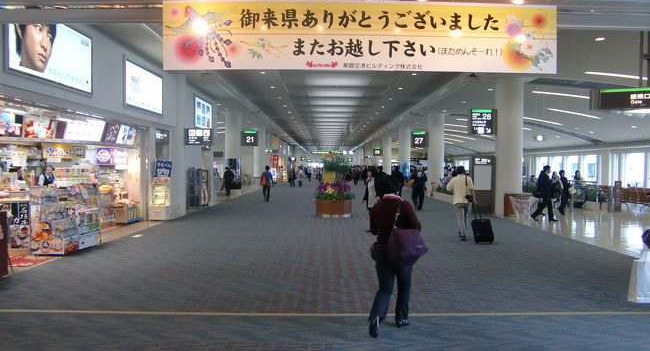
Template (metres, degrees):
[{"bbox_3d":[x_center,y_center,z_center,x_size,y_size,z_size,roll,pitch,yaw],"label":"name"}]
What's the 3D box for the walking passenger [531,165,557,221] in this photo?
[{"bbox_3d":[6.875,0.553,16.500,0.780,1.750,0.550,0,1,-3],"label":"walking passenger"}]

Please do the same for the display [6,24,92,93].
[{"bbox_3d":[-4.956,-2.268,9.644,0.120,1.200,2.950,0,1,0],"label":"display"}]

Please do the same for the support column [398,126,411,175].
[{"bbox_3d":[6.389,-1.395,41.859,0.930,4.780,0.930,0,1,0],"label":"support column"}]

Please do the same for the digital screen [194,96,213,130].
[{"bbox_3d":[-4.875,-2.468,21.192,0.120,1.180,2.900,0,1,0],"label":"digital screen"}]

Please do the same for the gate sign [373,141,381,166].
[{"bbox_3d":[5.445,-2.414,54.000,0.950,1.000,0.200,0,1,0],"label":"gate sign"}]

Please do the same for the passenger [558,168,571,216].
[{"bbox_3d":[8.584,0.608,18.800,0.520,1.630,0.480,0,1,0],"label":"passenger"}]

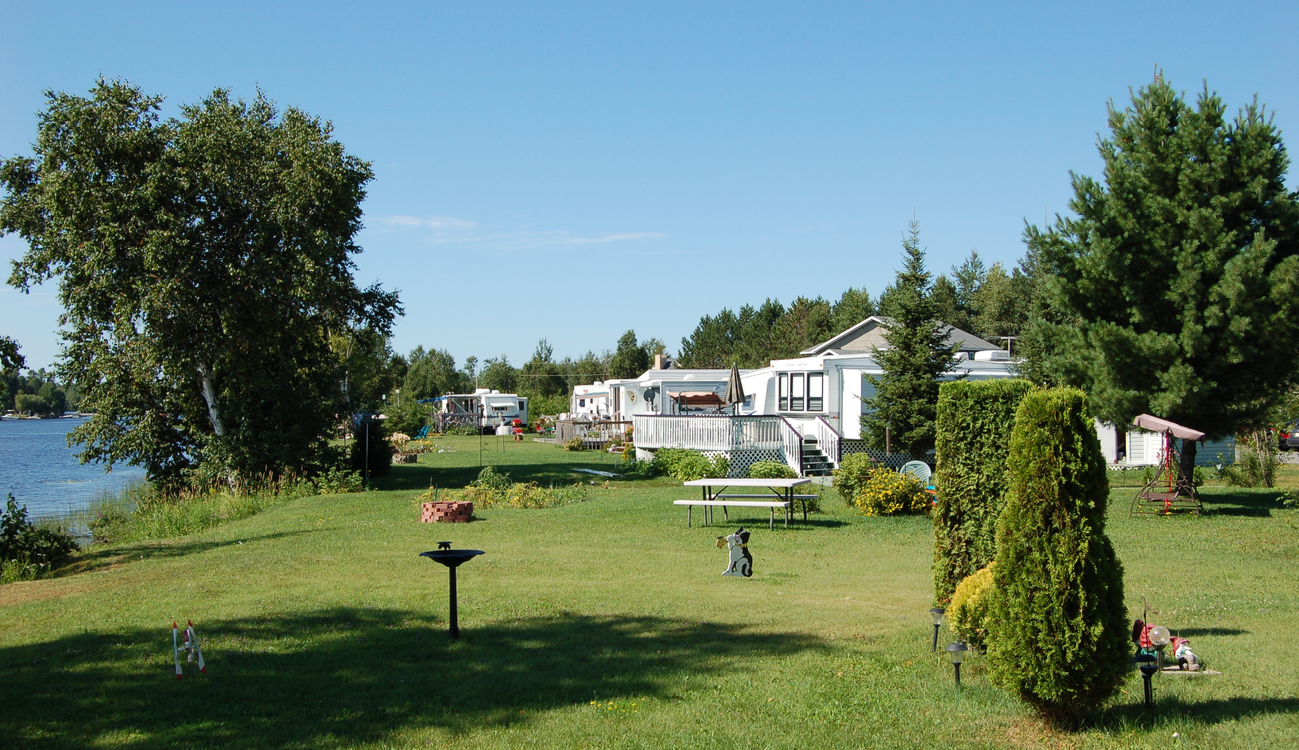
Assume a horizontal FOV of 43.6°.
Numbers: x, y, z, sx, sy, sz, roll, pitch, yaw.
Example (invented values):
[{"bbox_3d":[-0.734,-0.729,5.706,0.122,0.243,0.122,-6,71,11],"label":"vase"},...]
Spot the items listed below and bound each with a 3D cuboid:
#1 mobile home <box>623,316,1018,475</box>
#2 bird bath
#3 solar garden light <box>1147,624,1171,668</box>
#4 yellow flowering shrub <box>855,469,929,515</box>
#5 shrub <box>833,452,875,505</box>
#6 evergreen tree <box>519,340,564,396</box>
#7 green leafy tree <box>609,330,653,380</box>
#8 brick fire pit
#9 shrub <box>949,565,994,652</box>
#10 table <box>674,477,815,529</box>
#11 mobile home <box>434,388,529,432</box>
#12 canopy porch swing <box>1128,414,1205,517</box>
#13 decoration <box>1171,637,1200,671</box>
[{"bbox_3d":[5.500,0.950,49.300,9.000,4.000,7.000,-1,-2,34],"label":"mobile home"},{"bbox_3d":[-1.556,1.704,12.818,0.507,0.765,0.507,0,-1,0],"label":"bird bath"},{"bbox_3d":[3.460,1.850,11.000,0.140,0.315,0.140,0,-1,0],"label":"solar garden light"},{"bbox_3d":[4.219,2.005,28.213,1.270,0.780,1.150,0,-1,0],"label":"yellow flowering shrub"},{"bbox_3d":[3.856,1.927,30.289,0.880,1.020,0.880,0,-1,0],"label":"shrub"},{"bbox_3d":[-9.995,0.782,150.014,4.100,8.100,4.100,0,-1,0],"label":"evergreen tree"},{"bbox_3d":[-1.330,0.600,115.000,3.100,7.300,3.100,0,-1,0],"label":"green leafy tree"},{"bbox_3d":[-3.248,2.198,26.092,0.860,0.310,0.860,0,-1,0],"label":"brick fire pit"},{"bbox_3d":[2.652,1.749,12.448,0.720,0.660,0.700,0,-1,0],"label":"shrub"},{"bbox_3d":[1.550,2.020,25.450,1.830,0.730,1.450,-1,-1,27],"label":"table"},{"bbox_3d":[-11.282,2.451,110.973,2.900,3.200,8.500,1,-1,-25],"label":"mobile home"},{"bbox_3d":[9.200,1.580,28.700,1.220,1.760,1.800,0,-1,20],"label":"canopy porch swing"},{"bbox_3d":[3.668,1.915,11.114,0.180,0.235,0.150,-1,-1,37],"label":"decoration"}]

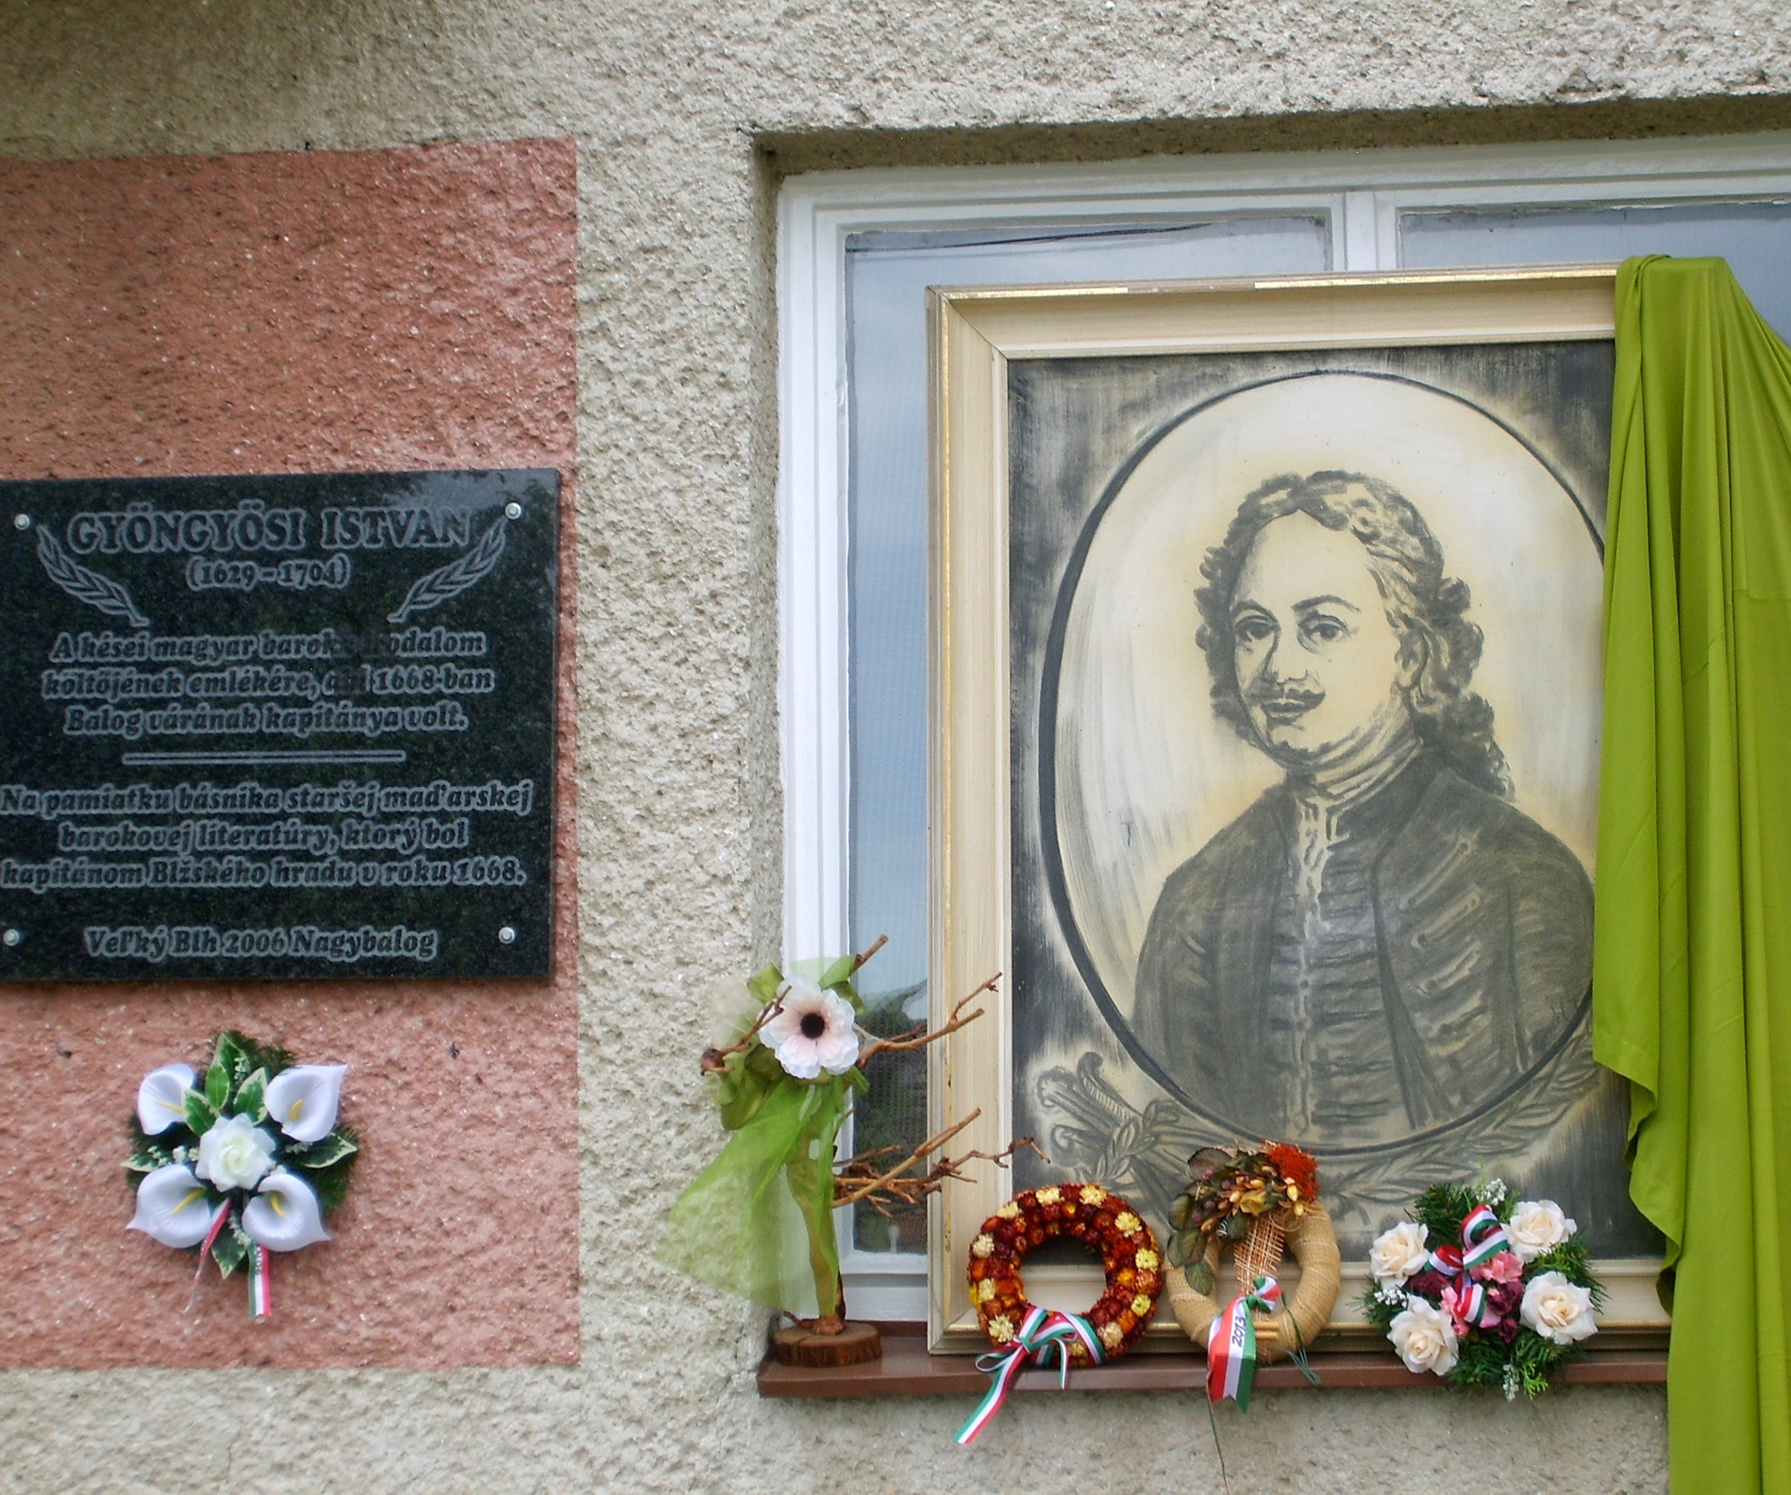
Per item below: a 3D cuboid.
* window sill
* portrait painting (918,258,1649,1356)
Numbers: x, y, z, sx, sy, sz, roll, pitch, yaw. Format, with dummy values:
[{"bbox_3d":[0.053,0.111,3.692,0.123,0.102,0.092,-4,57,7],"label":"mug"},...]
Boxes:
[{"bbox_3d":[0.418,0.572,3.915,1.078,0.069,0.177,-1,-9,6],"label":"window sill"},{"bbox_3d":[0.428,0.047,4.061,0.794,1.079,0.045,-1,-13,6],"label":"portrait painting"}]

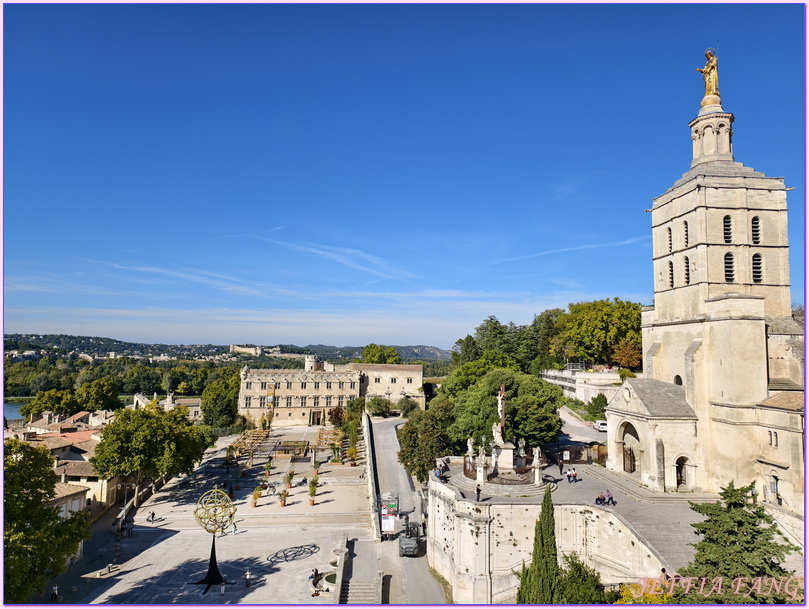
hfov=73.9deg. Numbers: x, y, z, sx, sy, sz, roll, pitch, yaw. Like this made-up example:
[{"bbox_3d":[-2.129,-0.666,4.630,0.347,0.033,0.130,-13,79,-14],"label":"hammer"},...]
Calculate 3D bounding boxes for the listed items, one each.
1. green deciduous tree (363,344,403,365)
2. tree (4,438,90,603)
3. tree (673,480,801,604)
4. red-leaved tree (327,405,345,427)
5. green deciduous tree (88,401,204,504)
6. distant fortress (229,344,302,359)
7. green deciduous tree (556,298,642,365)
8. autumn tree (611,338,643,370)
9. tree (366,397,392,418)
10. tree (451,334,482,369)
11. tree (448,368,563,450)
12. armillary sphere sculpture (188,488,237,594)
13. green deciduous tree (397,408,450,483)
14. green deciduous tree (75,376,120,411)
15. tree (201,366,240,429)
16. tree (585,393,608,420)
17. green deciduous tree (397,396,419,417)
[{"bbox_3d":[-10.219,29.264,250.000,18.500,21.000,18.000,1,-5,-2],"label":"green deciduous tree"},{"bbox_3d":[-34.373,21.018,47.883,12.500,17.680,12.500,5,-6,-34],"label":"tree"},{"bbox_3d":[21.167,17.319,33.946,9.000,12.000,8.800,-2,-6,31],"label":"tree"},{"bbox_3d":[-25.256,40.703,197.000,6.600,8.200,6.400,1,-5,-7],"label":"red-leaved tree"},{"bbox_3d":[-44.804,25.668,92.746,17.500,16.310,15.500,4,-6,-25],"label":"green deciduous tree"},{"bbox_3d":[-413.229,139.725,1600.000,220.000,41.000,140.000,2,-6,-14],"label":"distant fortress"},{"bbox_3d":[49.164,7.525,135.000,21.500,18.000,18.000,-1,-6,20],"label":"green deciduous tree"},{"bbox_3d":[46.862,10.684,112.691,6.600,6.700,6.400,-1,-6,22],"label":"autumn tree"},{"bbox_3d":[-8.621,35.115,183.644,8.800,7.700,8.000,1,-5,-2],"label":"tree"},{"bbox_3d":[18.432,15.162,160.000,9.500,12.500,9.000,0,-5,7],"label":"tree"},{"bbox_3d":[17.077,17.923,91.000,19.000,14.000,16.500,0,-5,11],"label":"tree"},{"bbox_3d":[-21.340,25.830,60.050,5.600,10.300,5.300,1,-5,0],"label":"armillary sphere sculpture"},{"bbox_3d":[3.090,23.618,90.409,9.000,12.800,8.500,1,-5,2],"label":"green deciduous tree"},{"bbox_3d":[-156.865,46.498,275.000,23.500,19.000,21.000,4,-6,-29],"label":"green deciduous tree"},{"bbox_3d":[-69.060,34.718,202.000,15.000,22.500,15.000,3,-6,-18],"label":"tree"},{"bbox_3d":[33.843,18.110,94.769,4.500,5.000,4.300,-1,-6,20],"label":"tree"},{"bbox_3d":[0.968,35.379,185.667,7.600,7.200,7.000,1,-5,0],"label":"green deciduous tree"}]

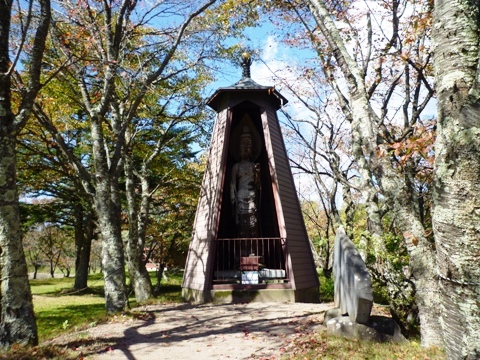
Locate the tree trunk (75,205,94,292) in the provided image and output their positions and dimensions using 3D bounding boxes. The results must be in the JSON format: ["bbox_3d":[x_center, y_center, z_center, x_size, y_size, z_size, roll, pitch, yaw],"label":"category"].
[{"bbox_3d":[-7.044,3.039,15.729,0.850,3.700,0.750,-3,-12,0],"label":"tree trunk"}]

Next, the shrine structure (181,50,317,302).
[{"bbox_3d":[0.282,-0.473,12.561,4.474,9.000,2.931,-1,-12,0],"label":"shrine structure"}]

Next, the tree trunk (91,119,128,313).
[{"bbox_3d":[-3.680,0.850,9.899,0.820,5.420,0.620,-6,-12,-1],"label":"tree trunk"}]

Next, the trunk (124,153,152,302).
[{"bbox_3d":[-3.483,1.478,11.809,0.800,5.000,0.600,-6,-12,-1],"label":"trunk"}]

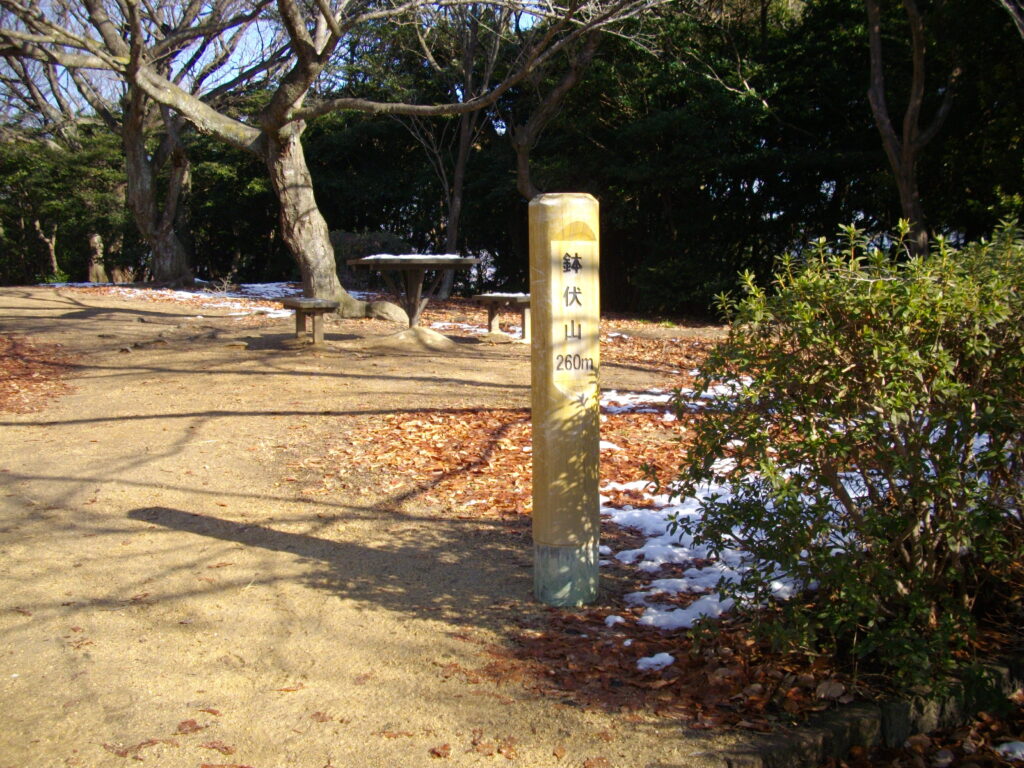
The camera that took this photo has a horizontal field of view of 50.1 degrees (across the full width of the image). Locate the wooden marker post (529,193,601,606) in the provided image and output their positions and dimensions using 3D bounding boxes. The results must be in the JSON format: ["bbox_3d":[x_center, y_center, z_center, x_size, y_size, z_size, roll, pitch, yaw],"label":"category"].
[{"bbox_3d":[0.170,0.051,3.504,0.218,1.296,0.218,-4,9,-20],"label":"wooden marker post"}]

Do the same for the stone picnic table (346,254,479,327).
[{"bbox_3d":[-1.040,-0.957,11.470,1.220,0.700,0.950,-3,9,-17],"label":"stone picnic table"}]

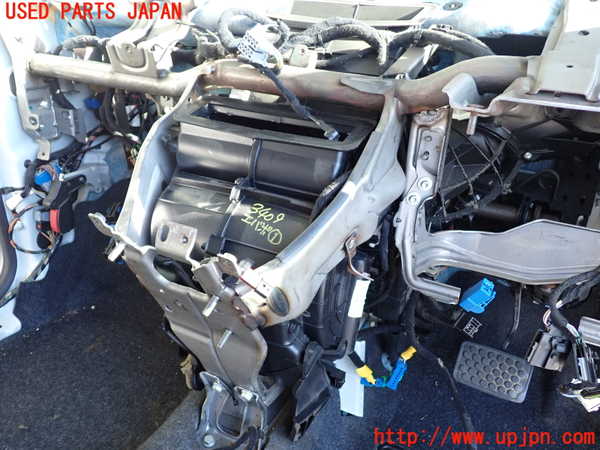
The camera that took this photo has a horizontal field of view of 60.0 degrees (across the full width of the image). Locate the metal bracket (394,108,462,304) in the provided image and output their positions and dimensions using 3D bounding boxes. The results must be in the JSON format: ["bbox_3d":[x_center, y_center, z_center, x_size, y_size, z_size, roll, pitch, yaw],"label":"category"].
[{"bbox_3d":[0.211,-0.030,0.796,0.118,0.292,0.070,13,19,20],"label":"metal bracket"}]

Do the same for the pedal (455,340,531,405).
[{"bbox_3d":[0.348,0.265,0.939,0.120,0.073,0.030,13,-10,20],"label":"pedal"}]

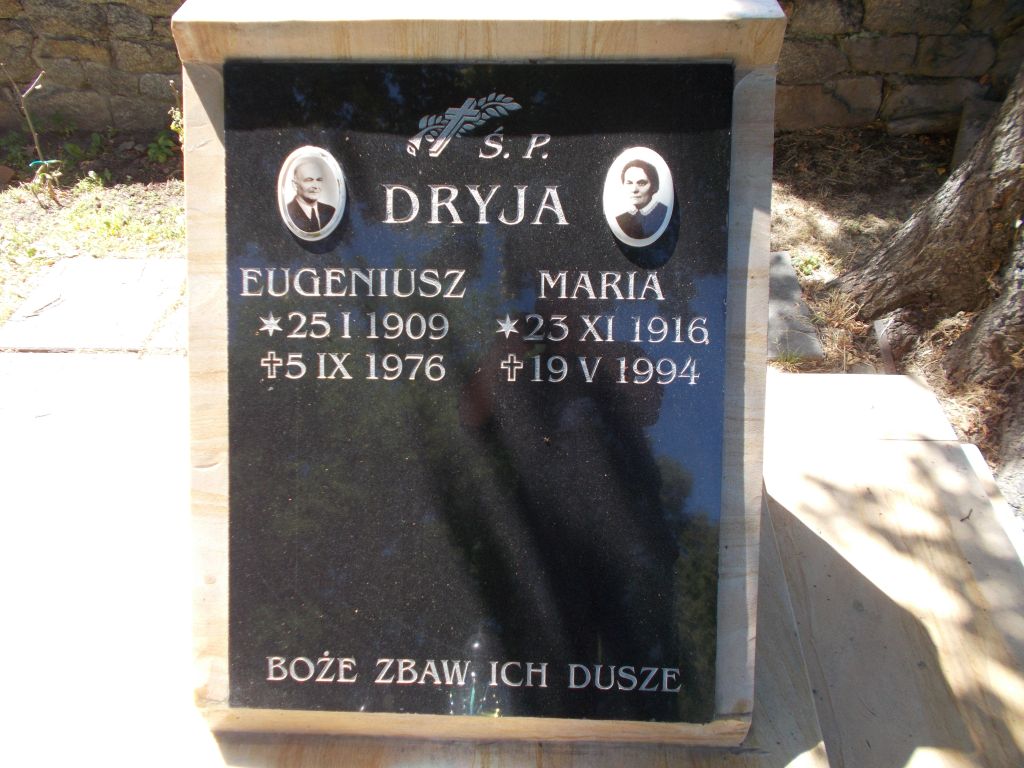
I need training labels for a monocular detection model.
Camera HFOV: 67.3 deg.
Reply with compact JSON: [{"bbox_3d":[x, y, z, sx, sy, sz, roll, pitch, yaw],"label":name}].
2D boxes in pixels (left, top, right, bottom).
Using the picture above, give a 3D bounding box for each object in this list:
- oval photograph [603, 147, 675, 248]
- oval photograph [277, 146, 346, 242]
[{"bbox_3d":[0.152,-0.222,0.912,0.082,0.116,0.012,1,3,2],"label":"oval photograph"},{"bbox_3d":[-0.242,-0.230,0.925,0.082,0.112,0.012,1,3,2],"label":"oval photograph"}]

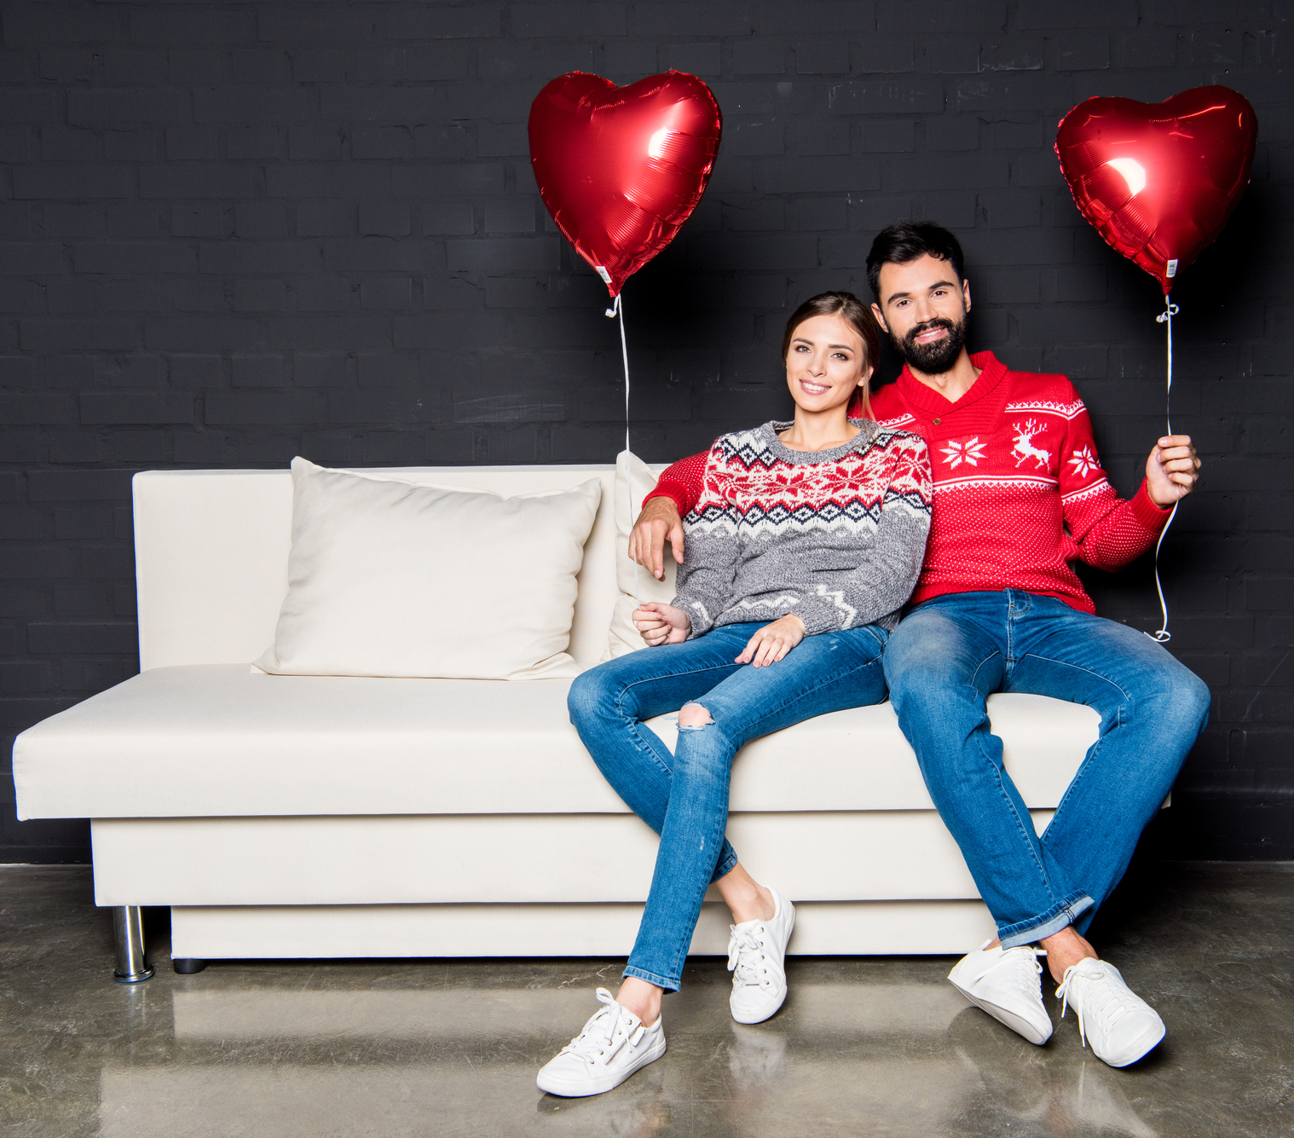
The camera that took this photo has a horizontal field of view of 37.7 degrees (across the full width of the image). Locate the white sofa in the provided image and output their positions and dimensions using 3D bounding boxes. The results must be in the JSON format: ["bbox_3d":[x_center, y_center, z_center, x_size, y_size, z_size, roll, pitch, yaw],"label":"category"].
[{"bbox_3d":[-0.088,0.241,3.482,1.873,0.850,0.850,-1,5,0],"label":"white sofa"}]

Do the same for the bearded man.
[{"bbox_3d":[0.485,0.035,3.154,0.990,1.310,0.920,0,5,3],"label":"bearded man"}]

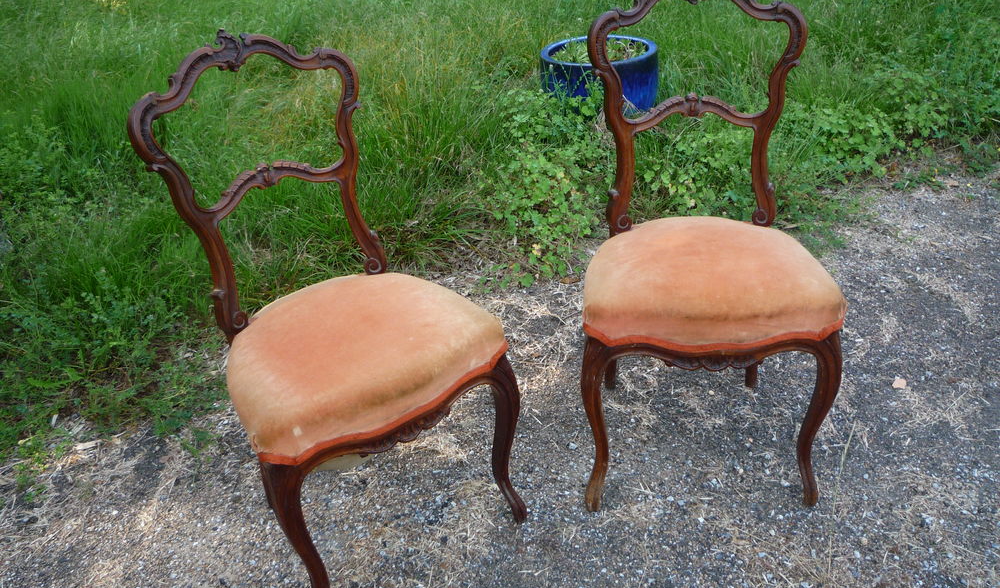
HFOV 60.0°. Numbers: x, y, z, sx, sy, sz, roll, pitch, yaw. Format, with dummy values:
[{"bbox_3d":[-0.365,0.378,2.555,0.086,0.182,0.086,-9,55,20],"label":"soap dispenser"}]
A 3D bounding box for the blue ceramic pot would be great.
[{"bbox_3d":[0.393,-0.849,3.422,0.447,0.239,0.447,-3,33,2],"label":"blue ceramic pot"}]

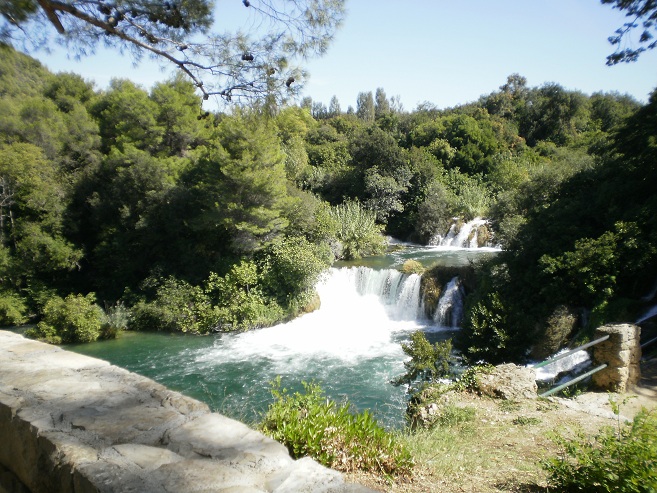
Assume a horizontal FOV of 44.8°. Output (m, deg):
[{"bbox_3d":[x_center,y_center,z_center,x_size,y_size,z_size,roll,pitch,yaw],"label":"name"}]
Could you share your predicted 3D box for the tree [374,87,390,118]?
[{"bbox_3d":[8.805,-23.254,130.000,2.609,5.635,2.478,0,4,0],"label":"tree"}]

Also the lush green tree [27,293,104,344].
[{"bbox_3d":[-12.205,3.295,37.000,3.620,2.320,3.439,0,4,0],"label":"lush green tree"}]

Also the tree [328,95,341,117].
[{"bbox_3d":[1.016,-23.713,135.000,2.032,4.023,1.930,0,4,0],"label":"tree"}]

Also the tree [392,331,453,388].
[{"bbox_3d":[1.391,1.672,11.800,0.888,0.858,0.844,0,4,0],"label":"tree"}]

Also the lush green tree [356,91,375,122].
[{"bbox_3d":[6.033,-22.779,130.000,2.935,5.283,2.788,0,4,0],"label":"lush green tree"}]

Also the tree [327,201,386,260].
[{"bbox_3d":[1.651,-0.943,47.000,3.537,3.537,3.360,0,4,0],"label":"tree"}]

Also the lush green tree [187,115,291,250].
[{"bbox_3d":[-4.967,-3.532,44.000,5.739,7.726,5.452,0,4,0],"label":"lush green tree"}]

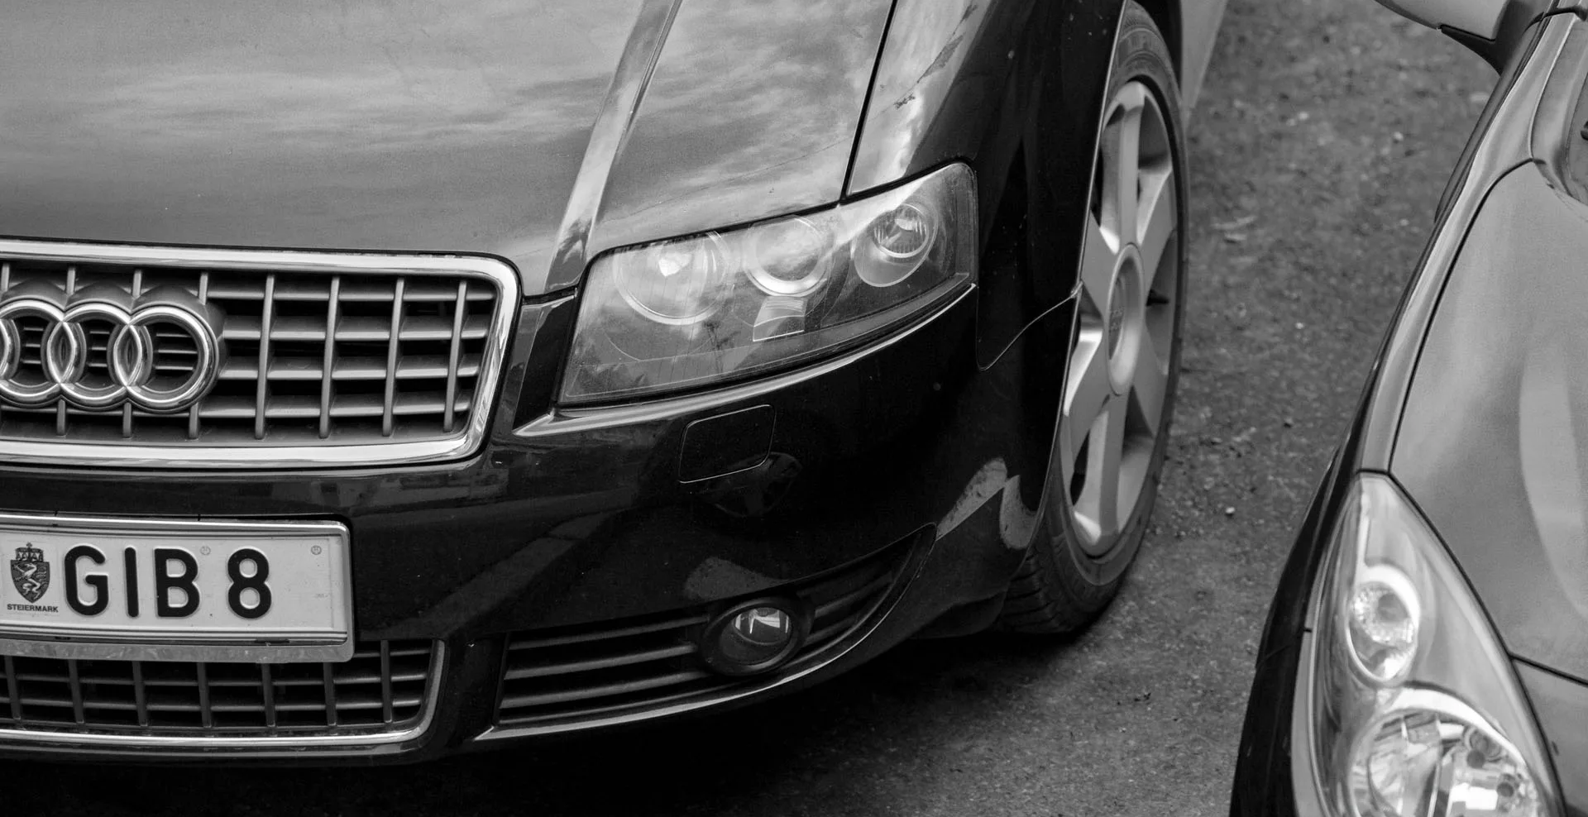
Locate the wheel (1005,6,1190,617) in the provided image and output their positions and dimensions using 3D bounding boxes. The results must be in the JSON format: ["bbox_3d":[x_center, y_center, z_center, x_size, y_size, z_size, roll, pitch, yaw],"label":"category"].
[{"bbox_3d":[0.207,-0.102,8.699,0.228,0.638,0.643,5,25,16],"label":"wheel"}]

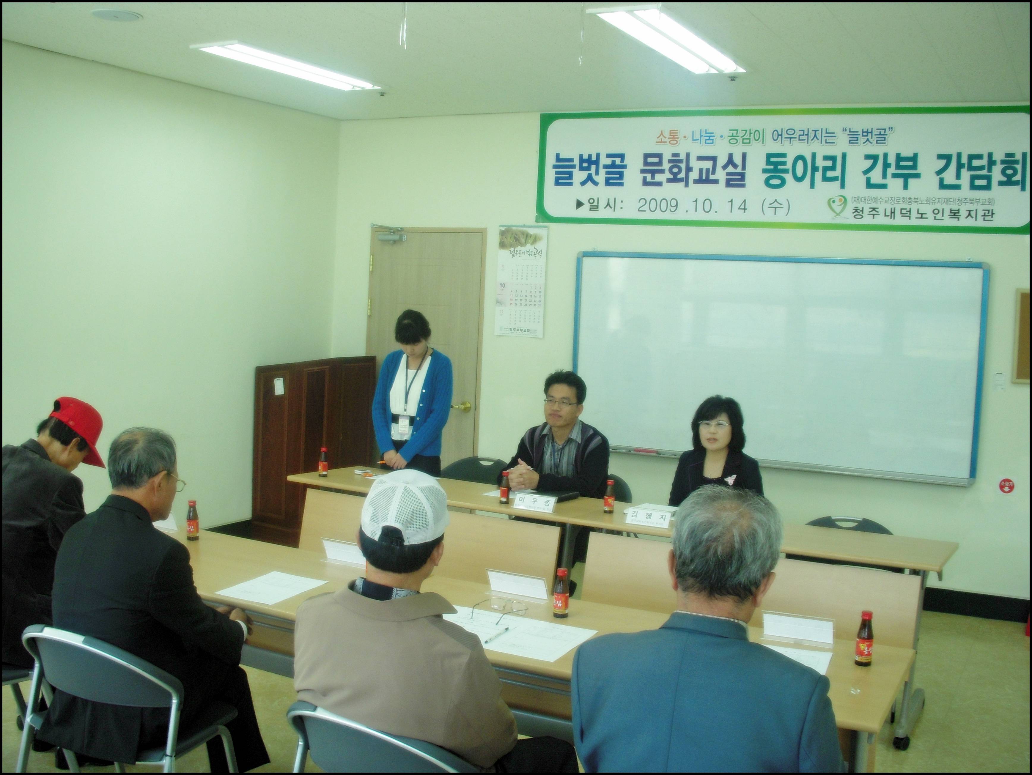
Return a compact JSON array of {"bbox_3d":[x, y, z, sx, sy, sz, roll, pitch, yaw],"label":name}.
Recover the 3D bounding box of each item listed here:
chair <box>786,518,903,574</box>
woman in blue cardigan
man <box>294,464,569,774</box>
[{"bbox_3d":[1.287,0.948,4.672,0.480,0.790,0.530,5,6,26],"label":"chair"},{"bbox_3d":[-0.566,0.365,5.961,0.430,1.550,0.300,4,6,20],"label":"woman in blue cardigan"},{"bbox_3d":[-0.151,0.804,2.662,0.540,1.300,0.740,5,6,26],"label":"man"}]

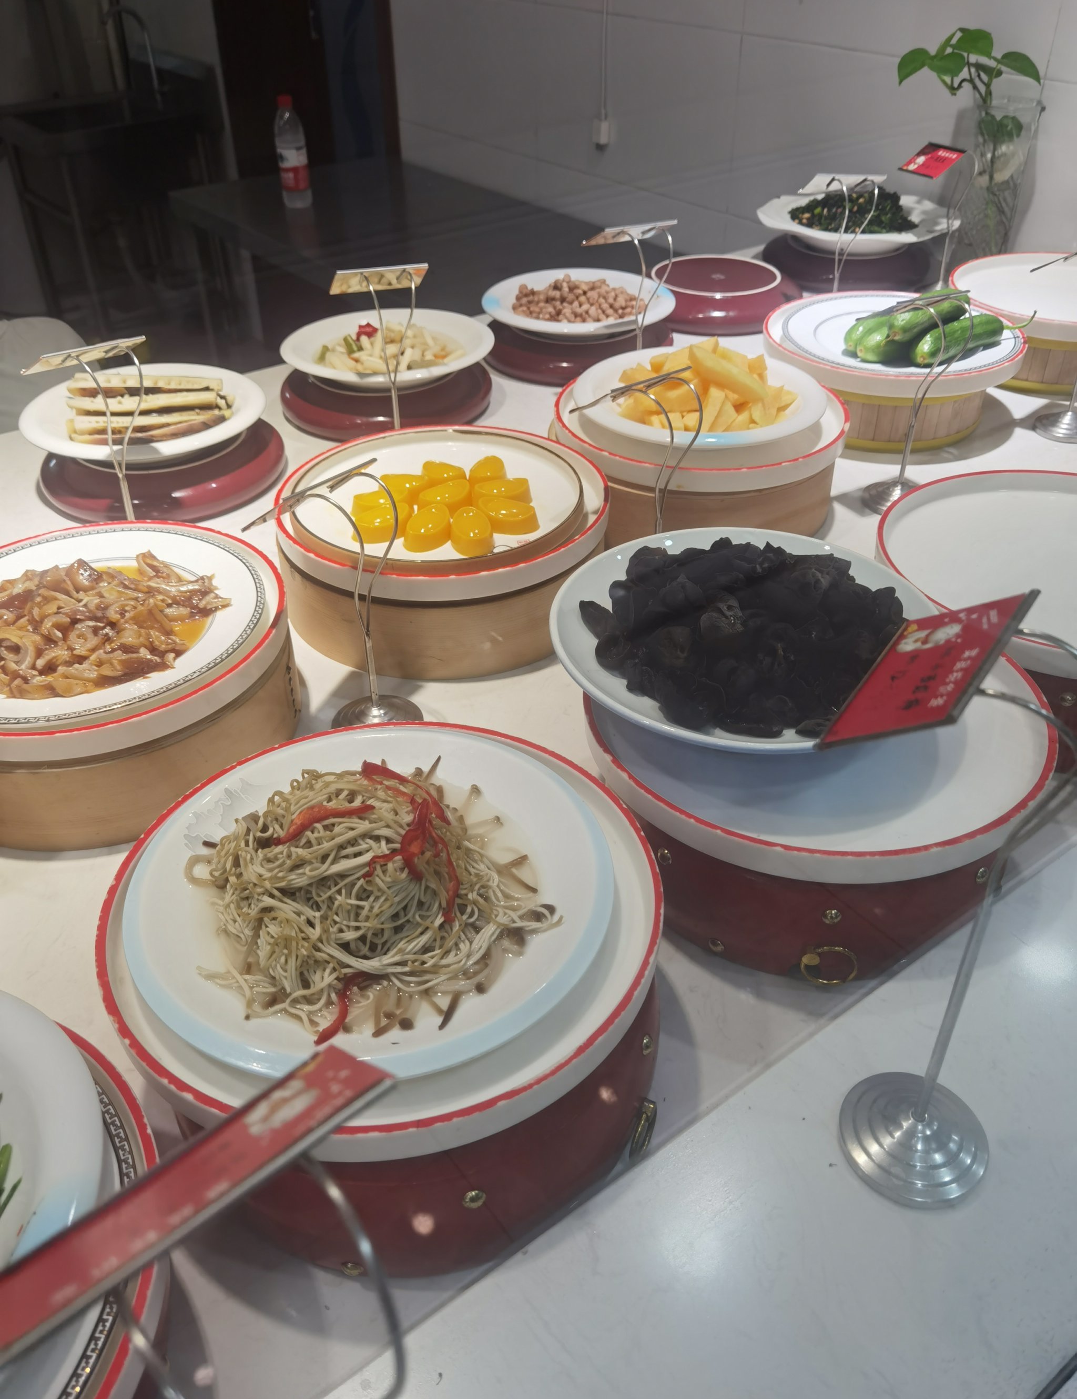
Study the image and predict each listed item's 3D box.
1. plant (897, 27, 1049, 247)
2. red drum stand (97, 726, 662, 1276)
[{"bbox_3d":[0.621,-0.757,1.655,0.215,0.400,0.170,-1,37,0],"label":"plant"},{"bbox_3d":[-0.081,0.148,0.638,0.294,0.116,0.294,0,37,0],"label":"red drum stand"}]

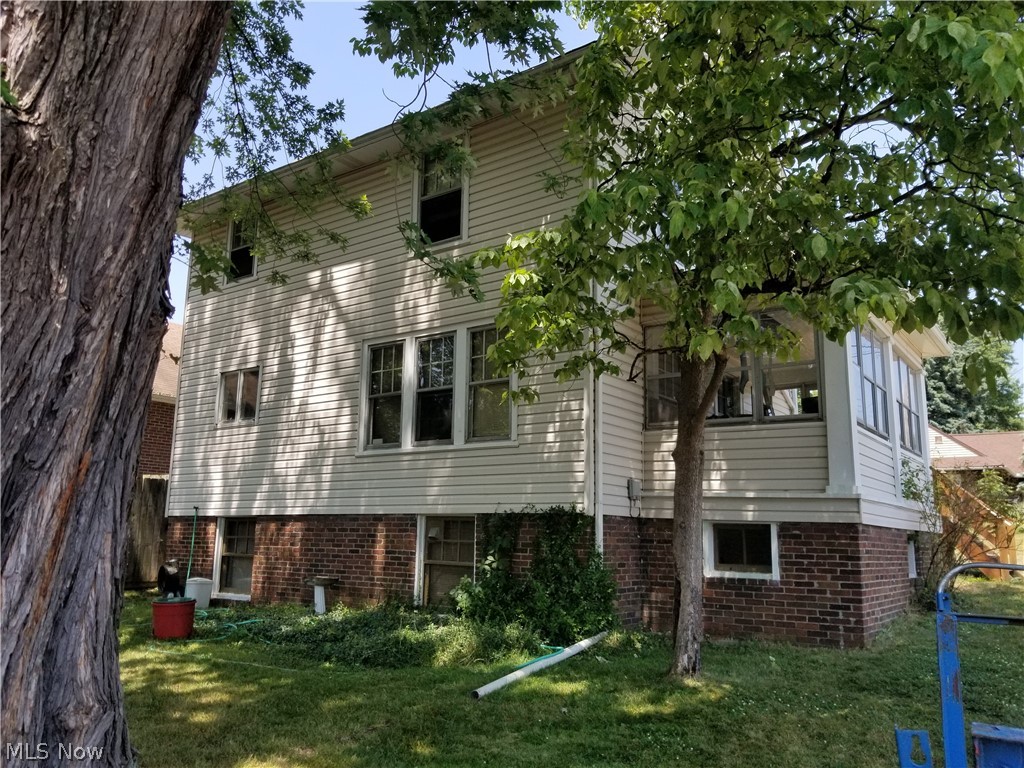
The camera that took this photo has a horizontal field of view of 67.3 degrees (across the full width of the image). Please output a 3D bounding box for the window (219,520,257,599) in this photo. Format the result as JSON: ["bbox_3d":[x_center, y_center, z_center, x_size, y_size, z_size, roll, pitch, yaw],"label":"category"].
[{"bbox_3d":[-4.222,2.671,11.814,1.000,1.240,0.130,-7,-14,35],"label":"window"}]

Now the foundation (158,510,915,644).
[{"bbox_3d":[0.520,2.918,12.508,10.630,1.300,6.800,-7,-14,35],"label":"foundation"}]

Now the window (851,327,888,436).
[{"bbox_3d":[4.284,-0.026,9.210,0.100,1.260,1.850,-7,-14,35],"label":"window"}]

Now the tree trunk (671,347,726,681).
[{"bbox_3d":[1.644,1.087,6.918,0.440,2.850,0.380,-2,-11,13],"label":"tree trunk"}]

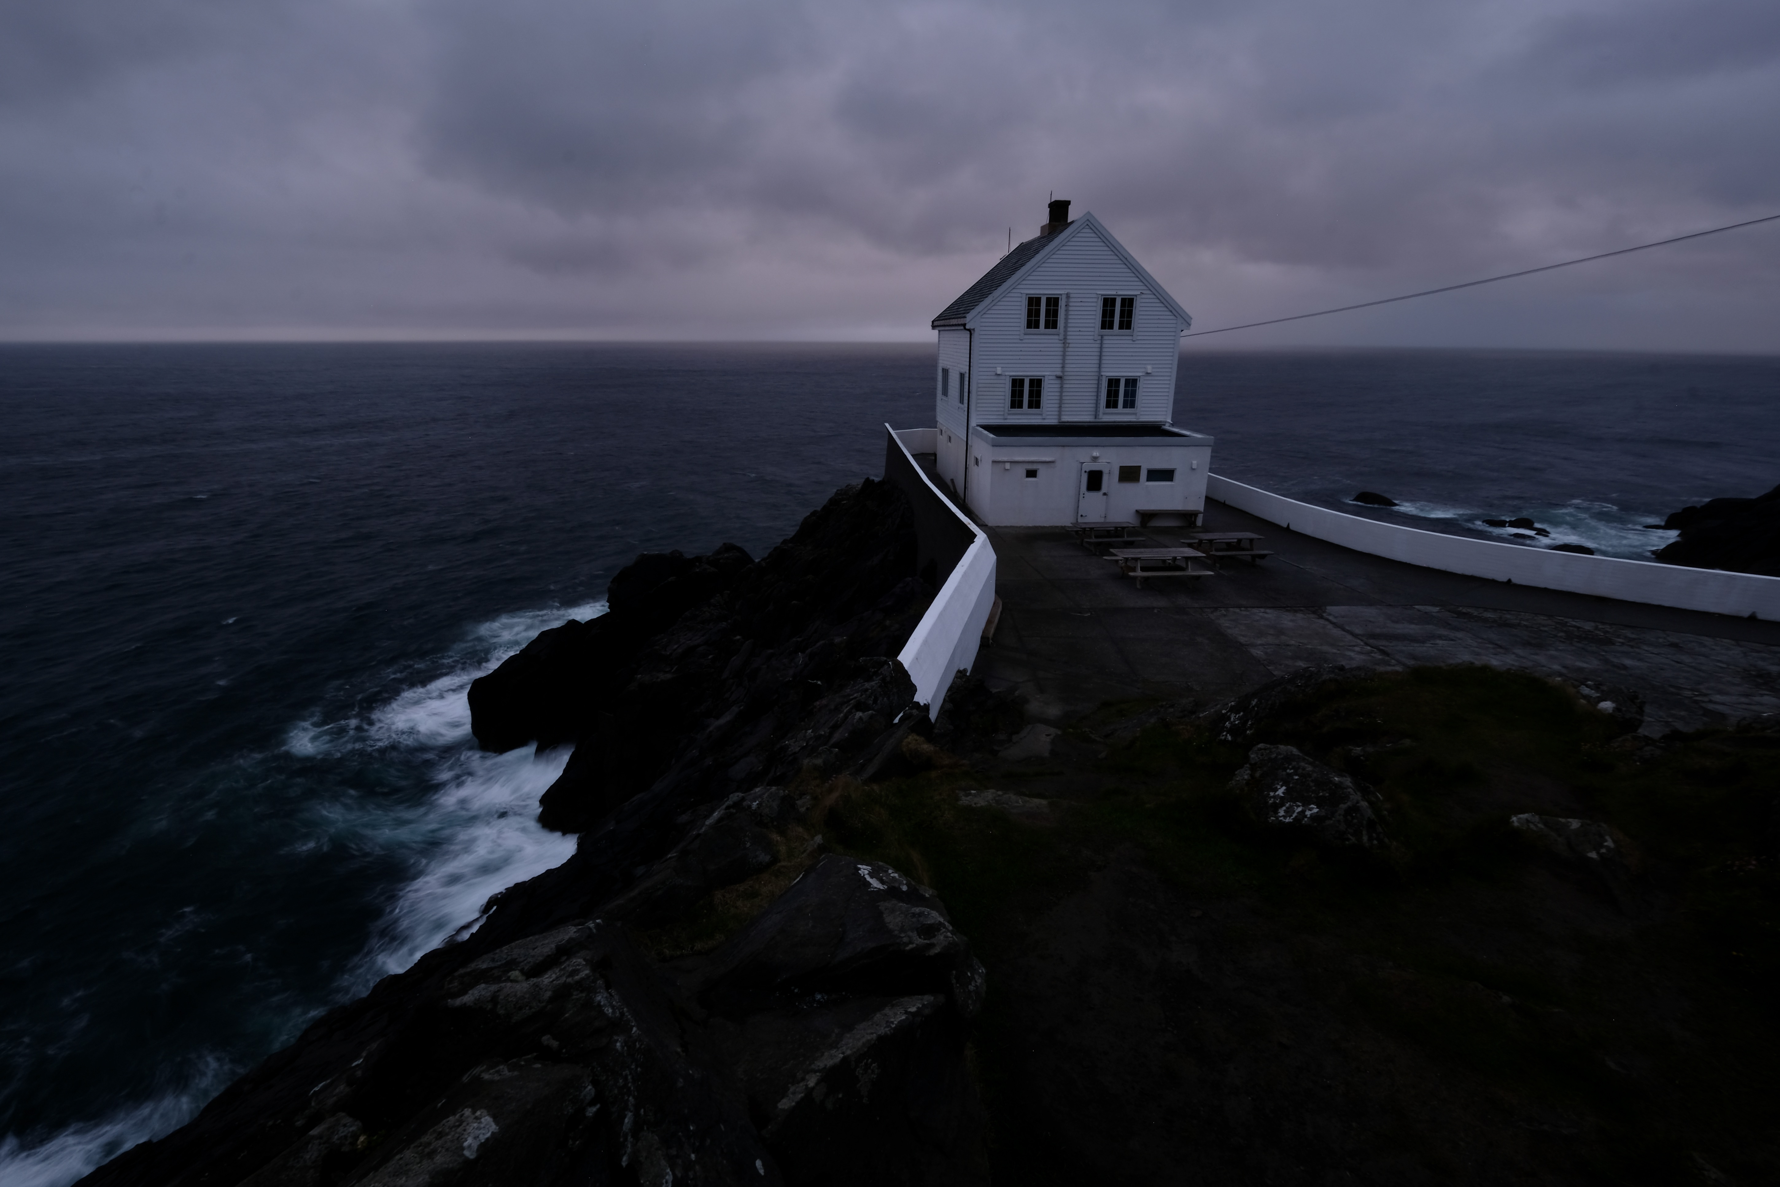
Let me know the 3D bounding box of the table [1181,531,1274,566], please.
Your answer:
[{"bbox_3d":[9.848,-1.321,21.753,1.980,0.720,1.620,-1,19,-5],"label":"table"}]

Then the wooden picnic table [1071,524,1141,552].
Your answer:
[{"bbox_3d":[6.669,-1.805,23.117,1.980,0.720,1.620,-2,19,-6],"label":"wooden picnic table"}]

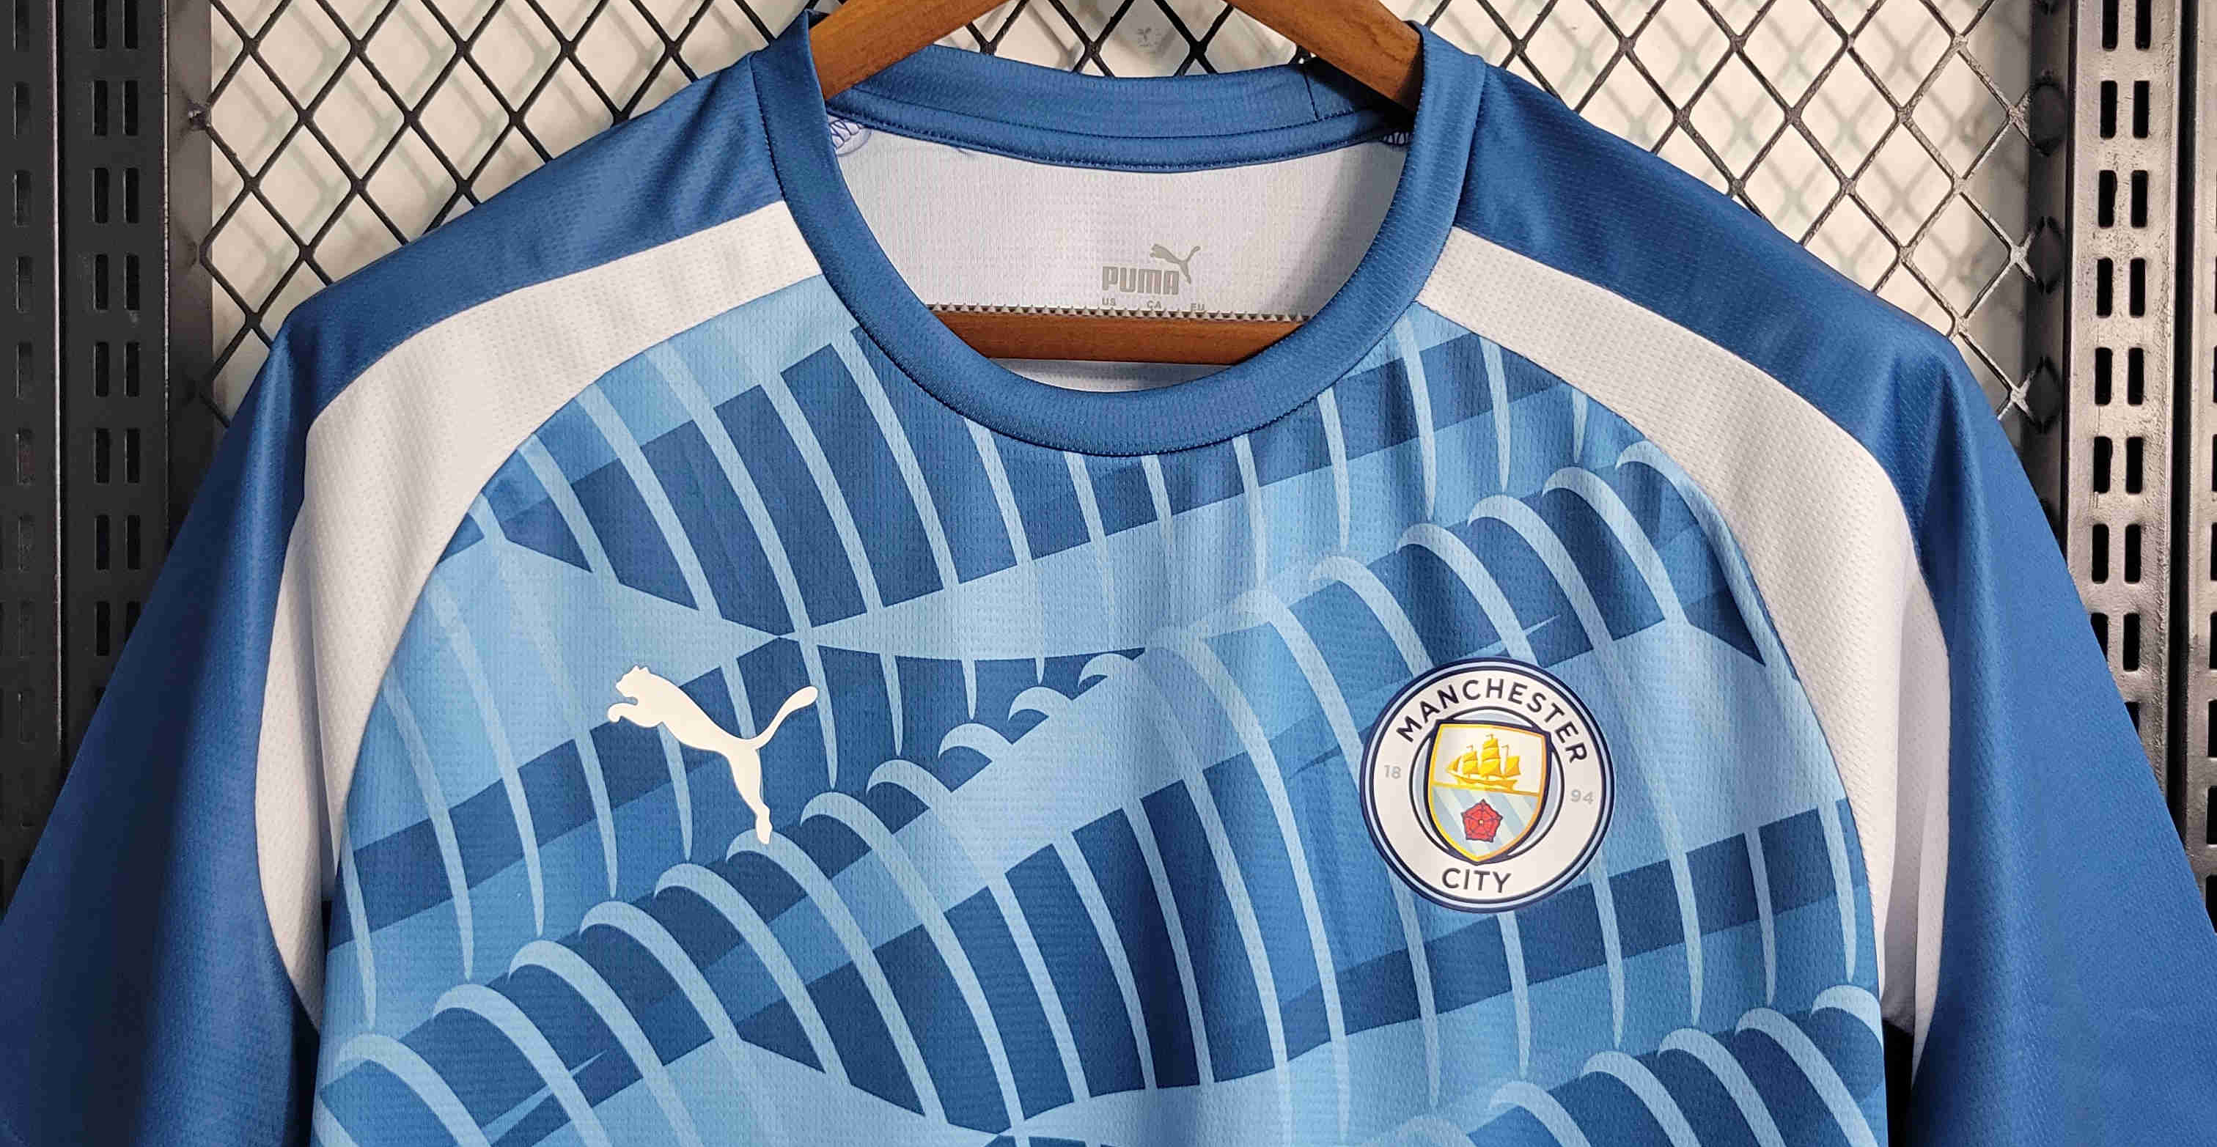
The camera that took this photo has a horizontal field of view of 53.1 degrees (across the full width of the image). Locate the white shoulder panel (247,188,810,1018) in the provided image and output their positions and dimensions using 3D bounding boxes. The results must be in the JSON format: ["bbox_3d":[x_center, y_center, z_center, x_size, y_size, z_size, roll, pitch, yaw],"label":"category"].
[{"bbox_3d":[-0.172,0.011,0.677,0.171,0.248,0.075,0,2,0],"label":"white shoulder panel"}]

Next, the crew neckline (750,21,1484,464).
[{"bbox_3d":[0.003,-0.104,0.680,0.222,0.138,0.070,0,2,0],"label":"crew neckline"}]

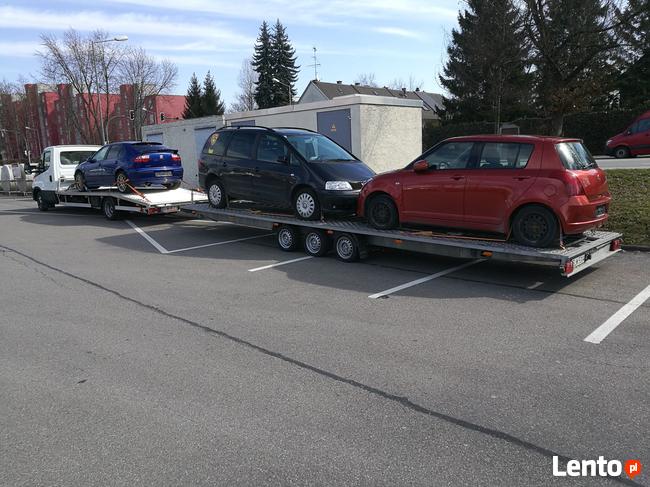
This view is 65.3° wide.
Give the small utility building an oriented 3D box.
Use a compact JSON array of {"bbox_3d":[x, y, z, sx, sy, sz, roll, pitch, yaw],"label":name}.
[{"bbox_3d":[-3.181,-3.678,21.514,2.812,3.352,16.205,-9,13,-39],"label":"small utility building"}]

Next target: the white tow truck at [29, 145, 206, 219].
[{"bbox_3d":[-7.156,-2.163,16.799,7.625,2.250,2.150,7,12,37],"label":"white tow truck"}]

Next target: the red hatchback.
[{"bbox_3d":[2.245,-0.934,7.912,3.700,1.480,1.710,9,14,41],"label":"red hatchback"}]

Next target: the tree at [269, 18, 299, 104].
[{"bbox_3d":[-4.634,-15.928,55.065,4.400,16.052,4.400,-2,10,-4],"label":"tree"}]

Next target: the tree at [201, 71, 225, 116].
[{"bbox_3d":[-10.350,-11.030,46.769,3.400,9.456,3.400,-3,10,-12],"label":"tree"}]

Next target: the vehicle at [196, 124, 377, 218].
[{"bbox_3d":[-0.795,-1.559,10.713,4.630,1.740,1.830,9,14,42],"label":"vehicle"}]

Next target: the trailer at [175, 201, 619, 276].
[{"bbox_3d":[0.251,-0.261,10.033,9.333,0.626,2.204,9,14,43],"label":"trailer"}]

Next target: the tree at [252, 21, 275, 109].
[{"bbox_3d":[-6.387,-15.813,55.080,4.200,15.880,4.200,-2,10,-6],"label":"tree"}]

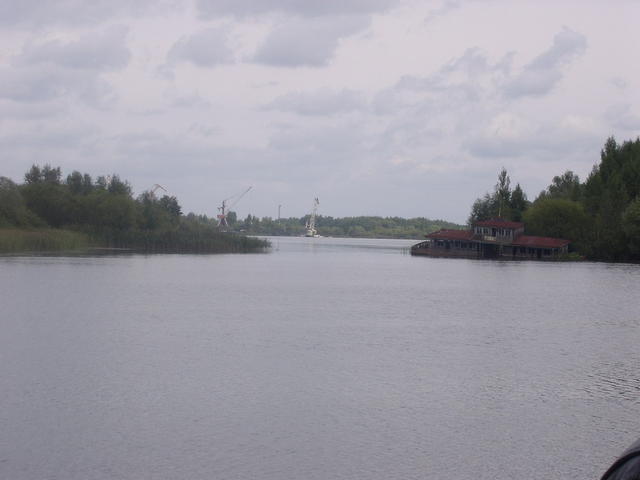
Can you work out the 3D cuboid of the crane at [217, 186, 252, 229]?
[{"bbox_3d":[-78.770,-28.740,1550.000,34.000,41.000,10.500,1,0,6],"label":"crane"}]

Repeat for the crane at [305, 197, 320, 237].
[{"bbox_3d":[-6.240,-19.550,1400.000,14.000,33.500,20.000,1,0,-41],"label":"crane"}]

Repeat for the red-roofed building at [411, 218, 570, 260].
[{"bbox_3d":[35.970,-0.210,355.000,33.000,8.700,9.000,2,0,22],"label":"red-roofed building"}]

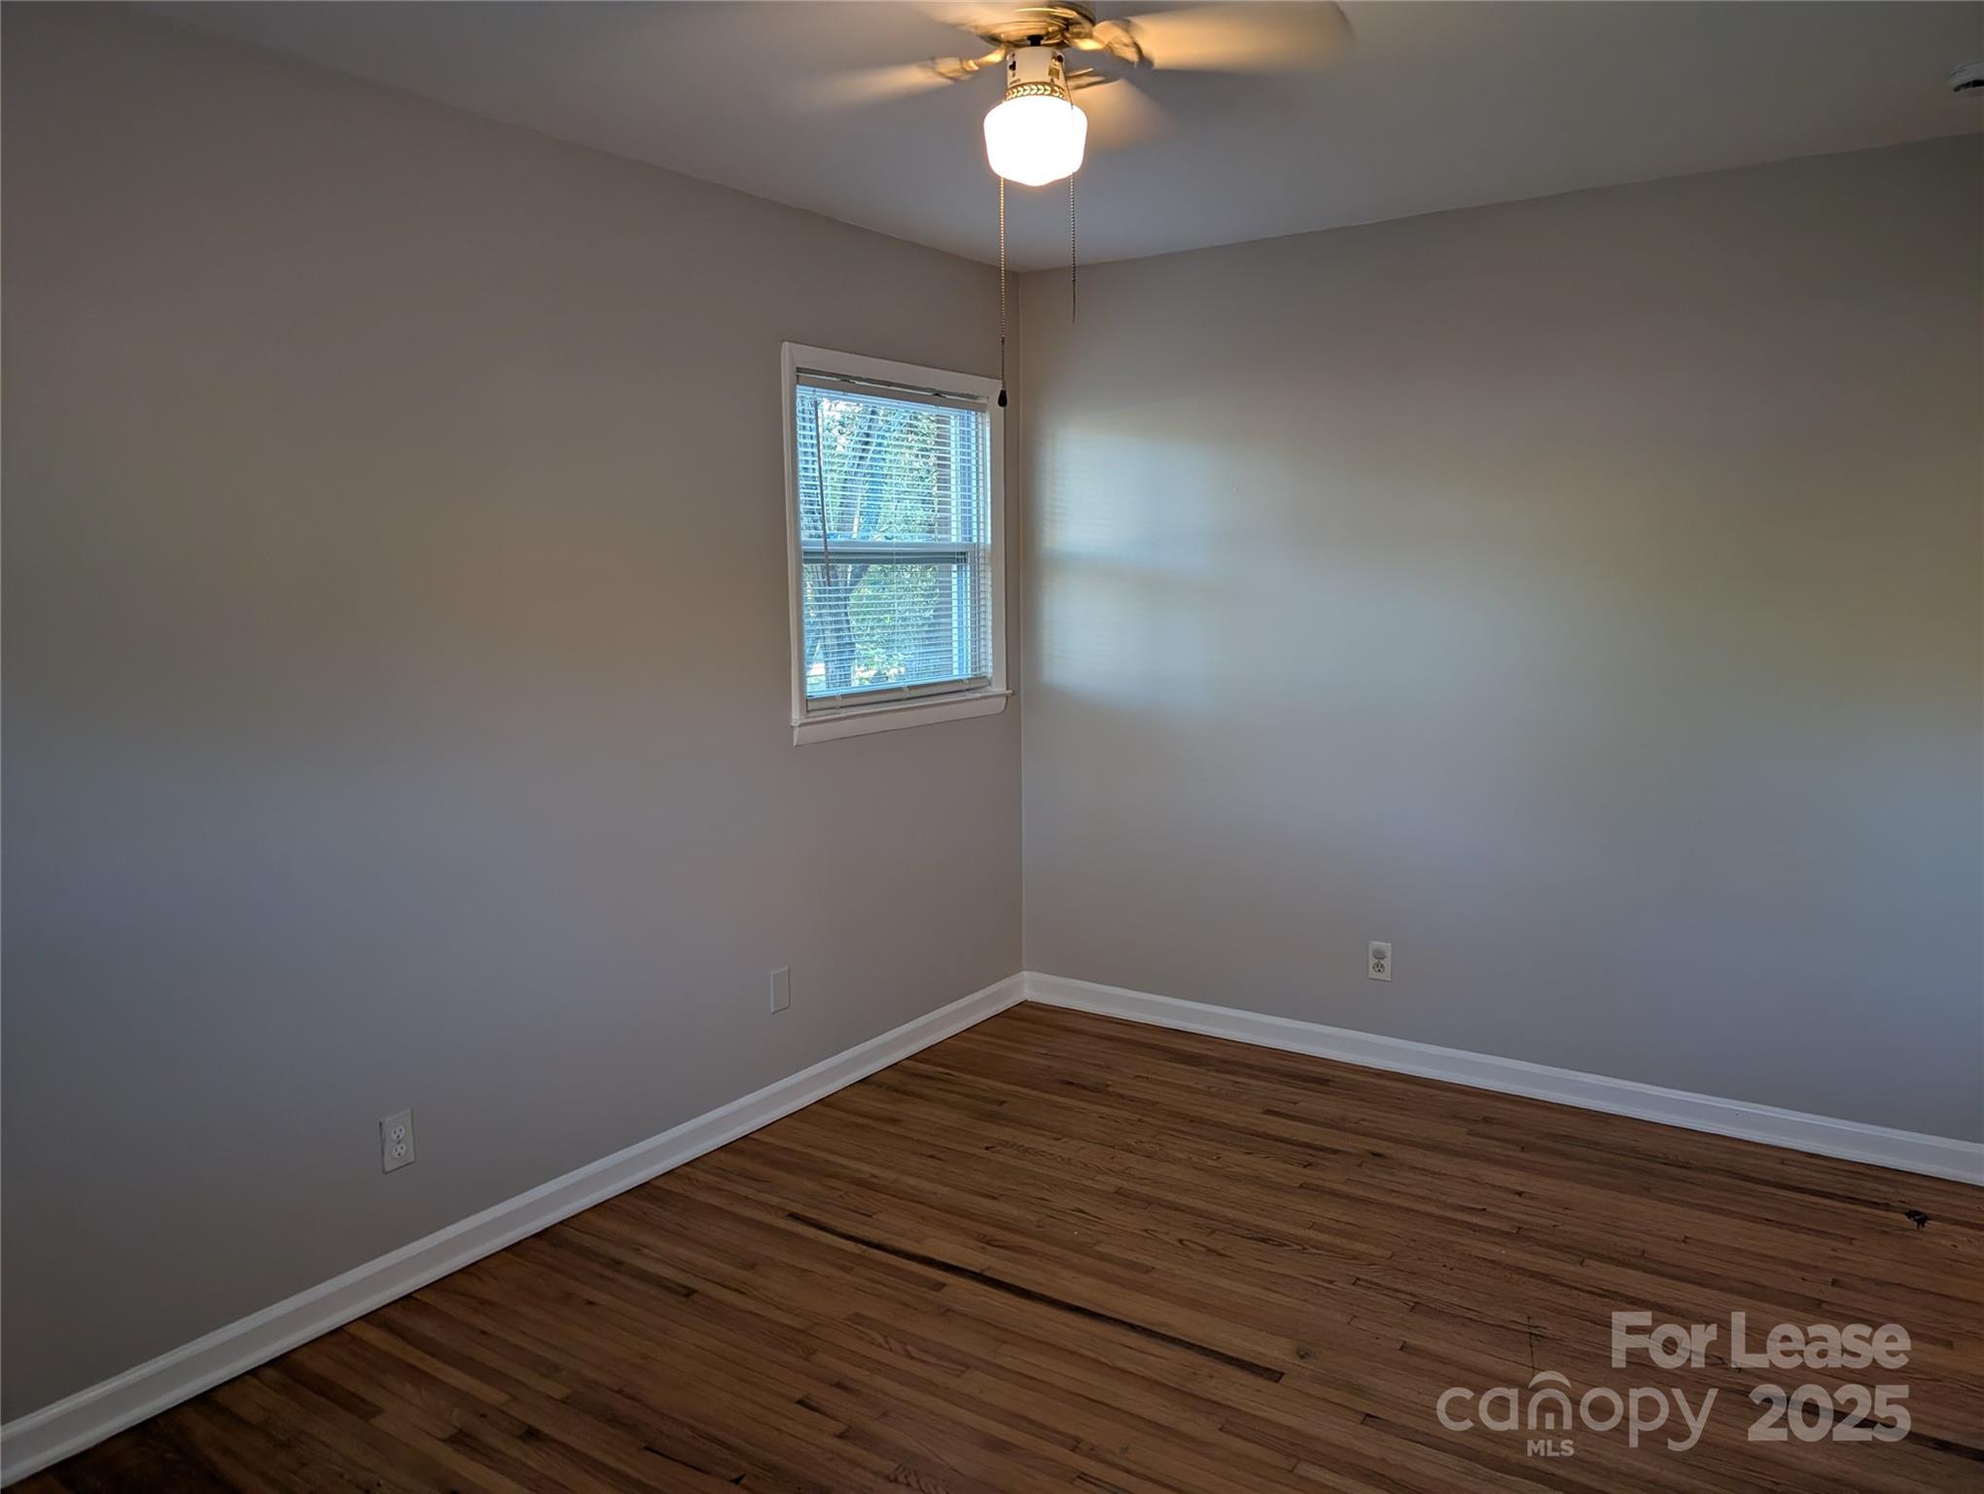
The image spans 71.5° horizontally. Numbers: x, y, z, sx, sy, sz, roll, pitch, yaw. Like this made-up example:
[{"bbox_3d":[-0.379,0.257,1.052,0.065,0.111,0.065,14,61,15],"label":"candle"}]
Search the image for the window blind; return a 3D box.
[{"bbox_3d":[-0.272,-0.603,4.118,0.035,0.925,0.890,4,9,34],"label":"window blind"}]

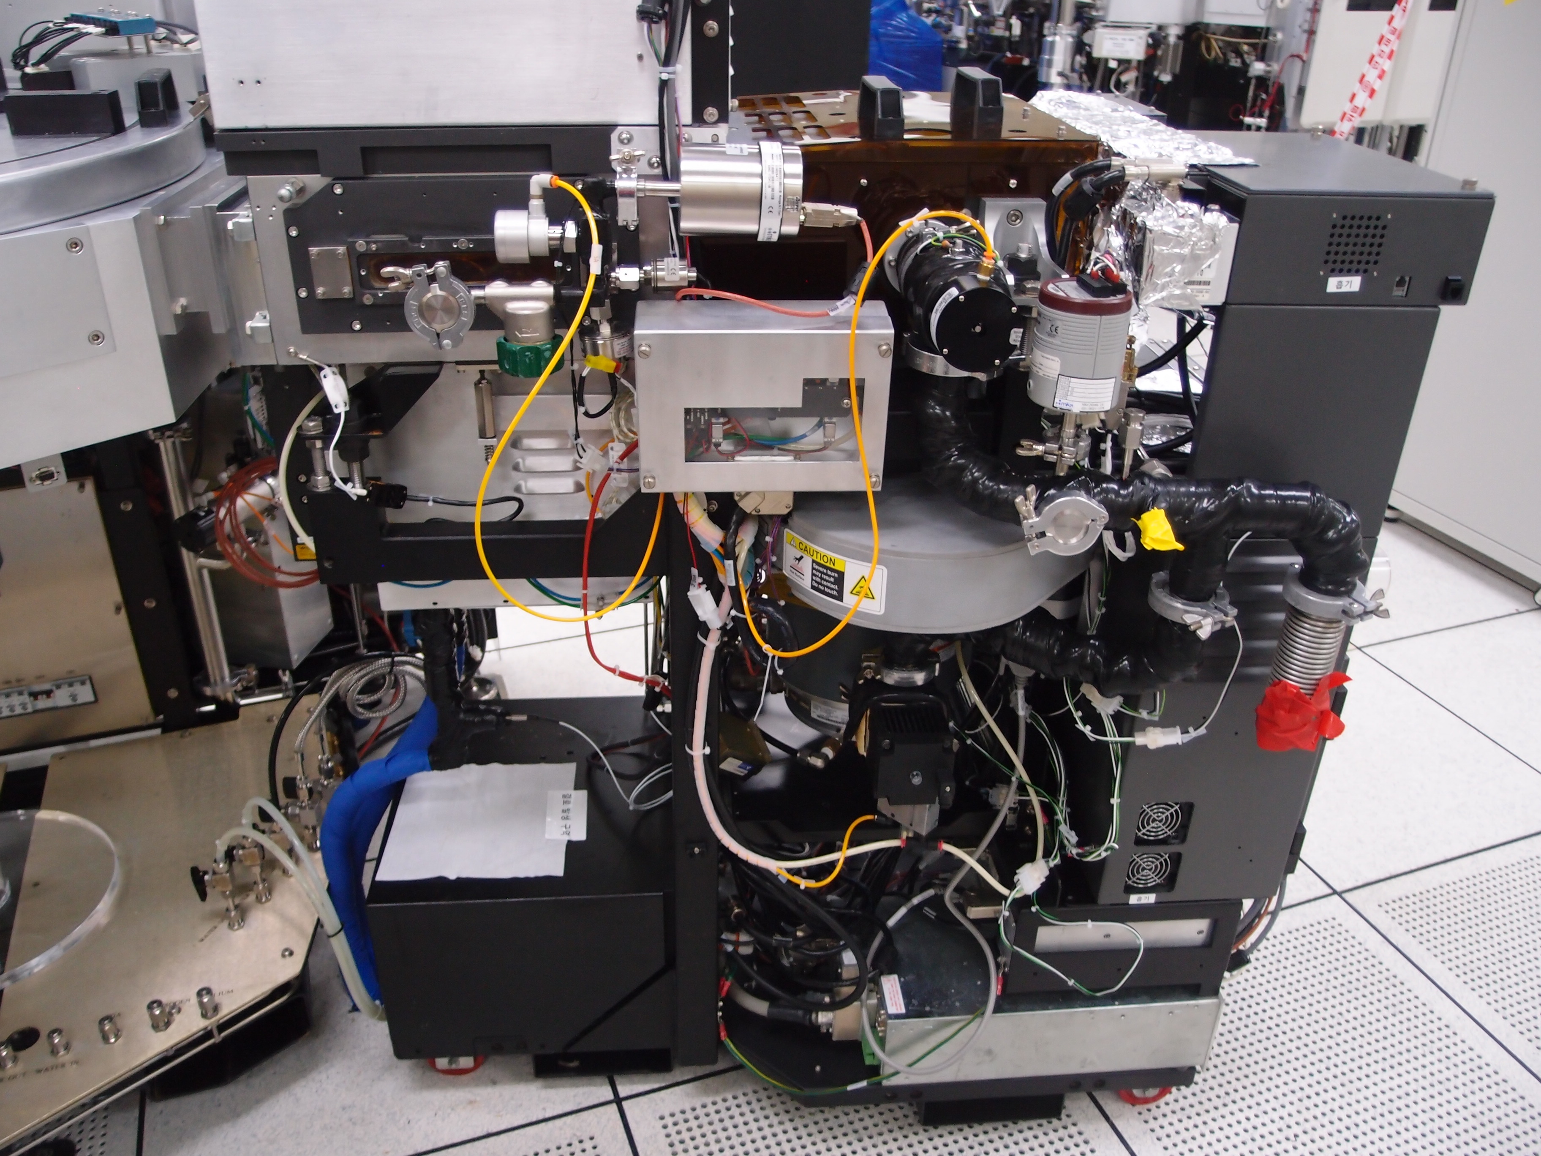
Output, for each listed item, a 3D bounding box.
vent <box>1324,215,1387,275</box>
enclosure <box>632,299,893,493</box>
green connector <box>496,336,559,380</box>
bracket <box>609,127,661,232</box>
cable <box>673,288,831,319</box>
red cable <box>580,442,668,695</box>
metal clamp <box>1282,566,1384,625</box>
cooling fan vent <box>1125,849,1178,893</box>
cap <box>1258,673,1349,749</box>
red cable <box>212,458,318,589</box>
[{"bbox_3d":[0.517,-0.296,1.105,0.052,0.052,0.010,-1,29,-4],"label":"vent"},{"bbox_3d":[-0.009,-0.170,1.167,0.226,0.153,0.095,-1,29,-4],"label":"enclosure"},{"bbox_3d":[-0.224,-0.203,1.150,0.056,0.027,0.056,-1,29,-4],"label":"green connector"},{"bbox_3d":[-0.116,-0.344,1.076,0.043,0.090,0.050,-1,29,-4],"label":"bracket"},{"bbox_3d":[-0.017,-0.256,1.162,0.146,0.023,0.050,-1,29,-4],"label":"cable"},{"bbox_3d":[-0.153,-0.007,1.301,0.085,0.285,0.090,-1,29,-4],"label":"red cable"},{"bbox_3d":[0.525,0.015,1.162,0.080,0.026,0.090,-15,32,-27],"label":"metal clamp"},{"bbox_3d":[0.441,0.335,1.447,0.061,0.061,0.015,-1,29,-4],"label":"cooling fan vent"},{"bbox_3d":[0.522,0.131,1.225,0.084,0.064,0.066,-1,29,-4],"label":"cap"},{"bbox_3d":[-0.606,-0.067,1.518,0.140,0.155,0.075,-1,29,-4],"label":"red cable"}]

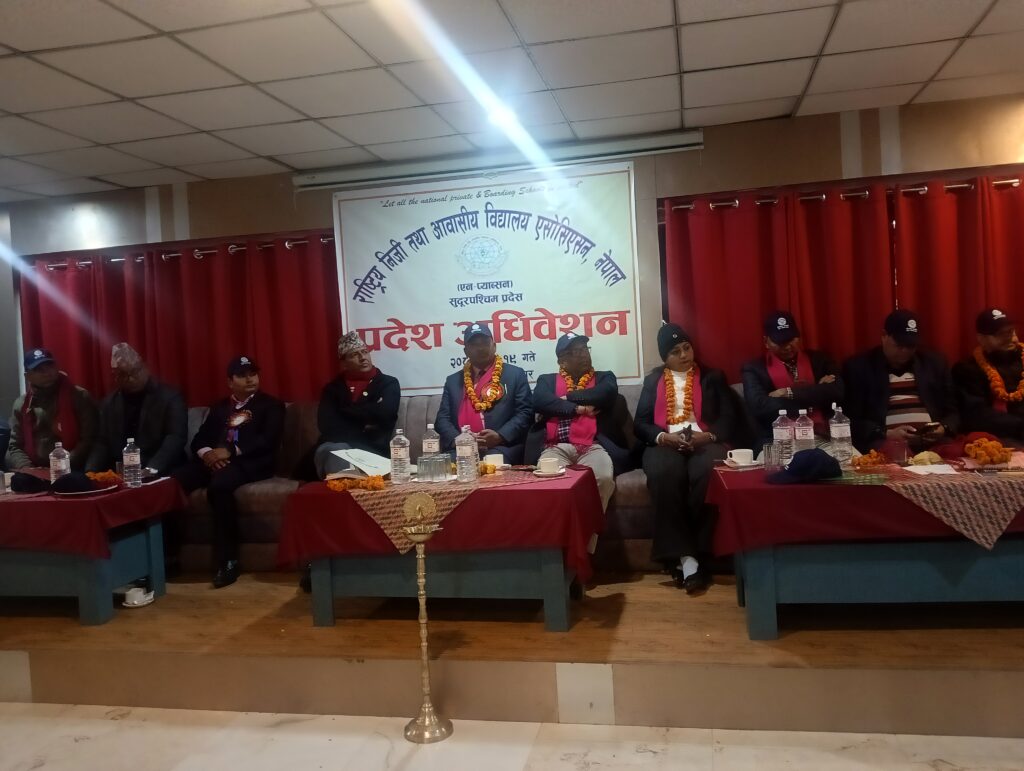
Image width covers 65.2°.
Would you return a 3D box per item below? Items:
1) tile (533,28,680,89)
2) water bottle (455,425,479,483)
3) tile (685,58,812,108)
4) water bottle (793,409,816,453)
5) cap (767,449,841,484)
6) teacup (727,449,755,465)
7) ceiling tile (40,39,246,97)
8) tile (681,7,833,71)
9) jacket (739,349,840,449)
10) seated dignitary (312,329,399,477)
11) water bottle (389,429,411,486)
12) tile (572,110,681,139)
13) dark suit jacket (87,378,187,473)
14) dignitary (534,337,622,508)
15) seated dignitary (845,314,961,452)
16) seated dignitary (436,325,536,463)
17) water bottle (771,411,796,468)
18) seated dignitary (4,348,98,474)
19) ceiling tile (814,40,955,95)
[{"bbox_3d":[0.412,-1.391,3.413,0.595,0.020,0.595,-3,3,12],"label":"tile"},{"bbox_3d":[-0.197,0.290,3.443,0.083,0.237,0.083,-3,3,12],"label":"water bottle"},{"bbox_3d":[1.121,-1.459,3.860,0.600,0.020,0.600,-3,3,12],"label":"tile"},{"bbox_3d":[1.236,0.220,3.383,0.083,0.238,0.083,-3,3,12],"label":"water bottle"},{"bbox_3d":[1.136,0.305,3.109,0.275,0.112,0.190,-3,3,0],"label":"cap"},{"bbox_3d":[0.949,0.294,3.302,0.103,0.062,0.085,-3,3,12],"label":"teacup"},{"bbox_3d":[-1.469,-1.270,3.198,0.600,0.020,0.600,-3,3,12],"label":"ceiling tile"},{"bbox_3d":[0.993,-1.423,3.293,0.600,0.020,0.600,-3,3,12],"label":"tile"},{"bbox_3d":[1.419,0.124,4.073,0.540,0.620,0.420,-3,3,12],"label":"jacket"},{"bbox_3d":[-0.915,0.355,4.451,0.580,1.310,0.820,-3,3,-2],"label":"seated dignitary"},{"bbox_3d":[-0.518,0.320,3.642,0.086,0.246,0.086,-3,3,12],"label":"water bottle"},{"bbox_3d":[0.648,-1.463,4.467,0.600,0.020,0.400,-3,3,12],"label":"tile"},{"bbox_3d":[-2.234,0.280,4.762,0.630,0.620,0.480,-4,3,-6],"label":"dark suit jacket"},{"bbox_3d":[0.327,0.323,4.111,0.540,1.186,0.800,-3,3,12],"label":"dignitary"},{"bbox_3d":[1.882,0.243,3.783,0.580,1.199,0.800,-3,3,9],"label":"seated dignitary"},{"bbox_3d":[-0.182,0.321,4.296,0.580,1.310,0.820,-3,3,7],"label":"seated dignitary"},{"bbox_3d":[1.075,0.216,3.179,0.083,0.238,0.083,-3,3,12],"label":"water bottle"},{"bbox_3d":[-2.794,0.440,4.838,0.620,1.320,0.820,-3,3,0],"label":"seated dignitary"},{"bbox_3d":[1.704,-1.484,3.743,0.600,0.020,0.600,-3,3,12],"label":"ceiling tile"}]

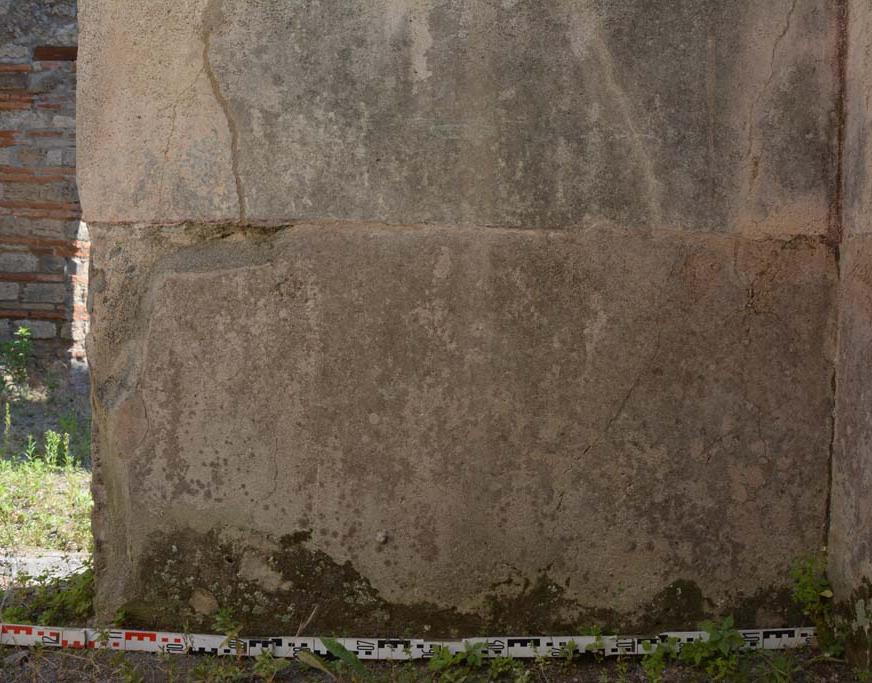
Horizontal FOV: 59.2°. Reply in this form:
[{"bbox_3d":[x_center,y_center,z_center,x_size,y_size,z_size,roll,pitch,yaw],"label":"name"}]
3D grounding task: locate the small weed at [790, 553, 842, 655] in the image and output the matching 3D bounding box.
[{"bbox_3d":[0.590,0.406,1.190,0.078,0.155,0.075,0,2,0],"label":"small weed"}]

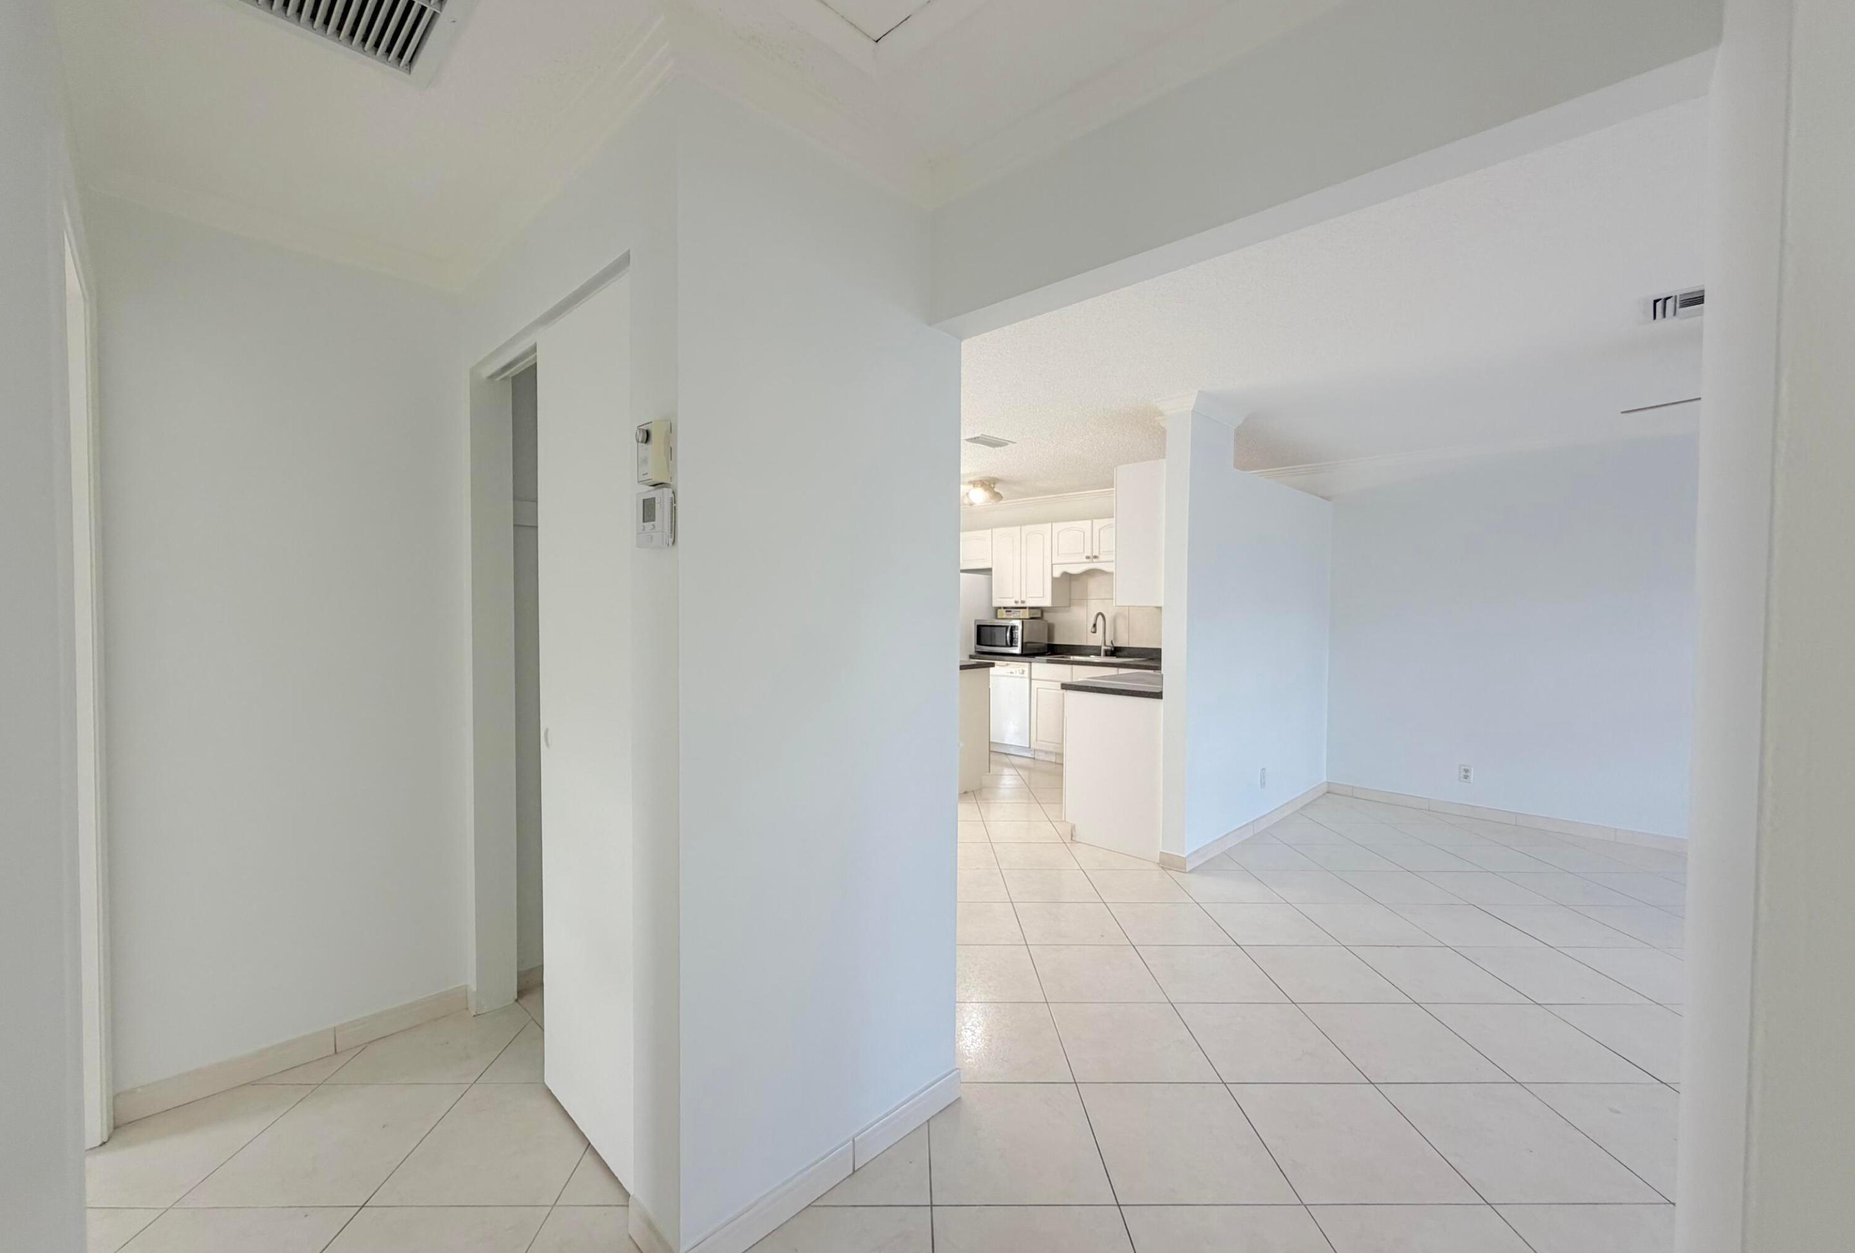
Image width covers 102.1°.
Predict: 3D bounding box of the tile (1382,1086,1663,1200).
[{"bbox_3d":[1.495,1.328,1.942,0.427,0.010,0.427,1,2,-1],"label":"tile"}]

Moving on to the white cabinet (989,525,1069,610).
[{"bbox_3d":[1.002,-0.562,7.165,0.686,0.759,0.325,2,2,44],"label":"white cabinet"}]

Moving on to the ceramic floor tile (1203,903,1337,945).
[{"bbox_3d":[1.476,1.300,3.258,0.426,0.012,0.426,0,1,-1],"label":"ceramic floor tile"}]

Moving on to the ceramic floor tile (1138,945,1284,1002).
[{"bbox_3d":[1.056,1.308,2.819,0.426,0.012,0.426,0,1,-1],"label":"ceramic floor tile"}]

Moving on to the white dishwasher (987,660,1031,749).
[{"bbox_3d":[0.909,0.732,7.099,0.600,0.818,0.600,2,2,44],"label":"white dishwasher"}]

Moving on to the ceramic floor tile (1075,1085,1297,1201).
[{"bbox_3d":[0.648,1.328,1.944,0.426,0.012,0.426,0,1,-1],"label":"ceramic floor tile"}]

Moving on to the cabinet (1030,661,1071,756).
[{"bbox_3d":[1.288,0.706,6.711,0.400,0.772,0.610,2,2,44],"label":"cabinet"}]

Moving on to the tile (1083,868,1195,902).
[{"bbox_3d":[1.040,1.286,3.685,0.426,0.012,0.426,0,1,-1],"label":"tile"}]

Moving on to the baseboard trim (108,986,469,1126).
[{"bbox_3d":[-1.832,1.256,2.244,0.013,0.083,0.819,2,2,44],"label":"baseboard trim"}]

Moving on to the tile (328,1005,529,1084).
[{"bbox_3d":[-1.489,1.282,2.322,0.427,0.010,0.427,1,2,-1],"label":"tile"}]

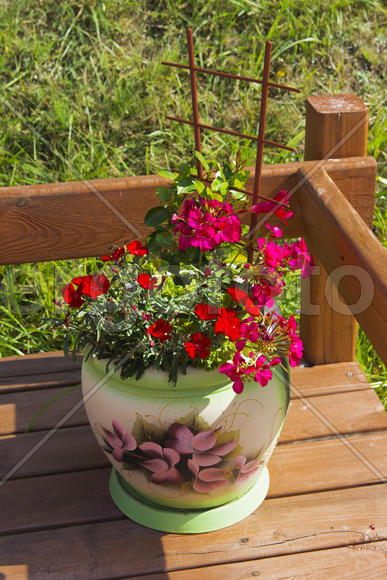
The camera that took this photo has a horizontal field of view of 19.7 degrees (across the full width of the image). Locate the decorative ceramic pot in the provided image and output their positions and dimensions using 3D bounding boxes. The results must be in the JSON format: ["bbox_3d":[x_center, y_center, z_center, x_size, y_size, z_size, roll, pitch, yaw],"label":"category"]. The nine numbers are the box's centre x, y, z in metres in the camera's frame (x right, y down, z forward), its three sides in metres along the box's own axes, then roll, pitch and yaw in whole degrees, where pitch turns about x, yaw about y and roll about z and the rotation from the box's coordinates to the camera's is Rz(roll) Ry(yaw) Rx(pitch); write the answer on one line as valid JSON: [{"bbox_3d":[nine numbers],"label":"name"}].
[{"bbox_3d":[-0.009,0.181,1.761,0.316,0.301,0.316,-1,27,1],"label":"decorative ceramic pot"}]

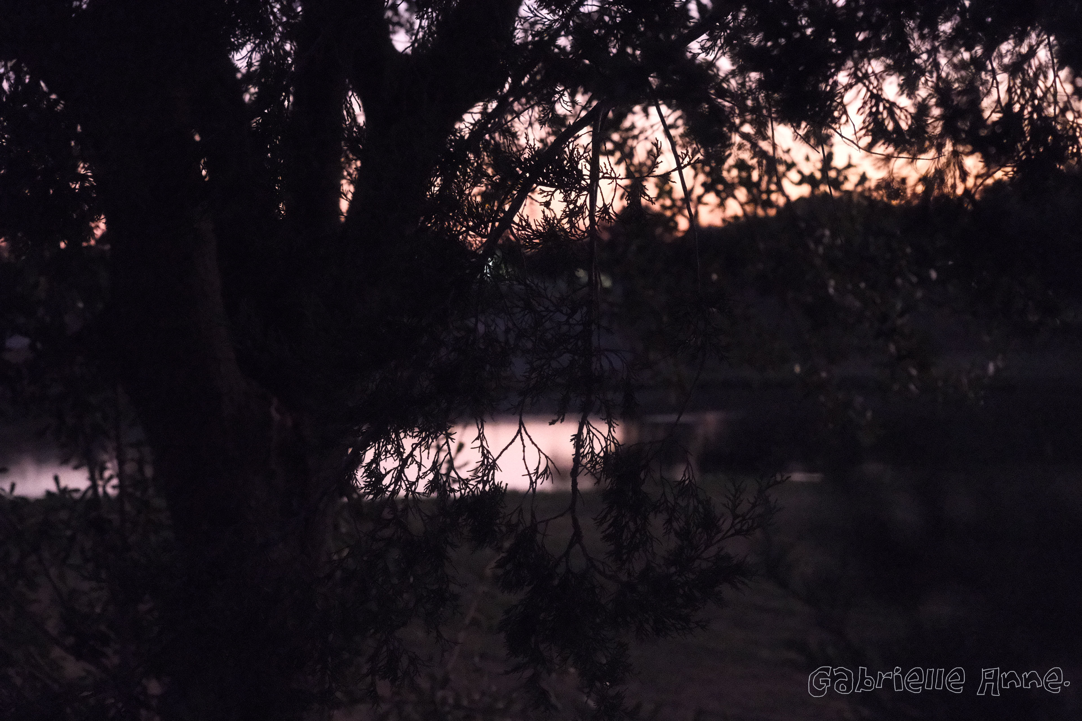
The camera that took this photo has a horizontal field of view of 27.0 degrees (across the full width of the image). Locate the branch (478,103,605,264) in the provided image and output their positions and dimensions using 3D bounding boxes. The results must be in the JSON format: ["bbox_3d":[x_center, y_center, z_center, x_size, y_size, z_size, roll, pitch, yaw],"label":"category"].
[{"bbox_3d":[0.002,-0.247,3.100,0.030,0.275,0.030,38,0,0],"label":"branch"}]

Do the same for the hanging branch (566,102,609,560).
[{"bbox_3d":[0.063,-0.041,3.100,0.045,0.630,0.045,3,1,0],"label":"hanging branch"}]

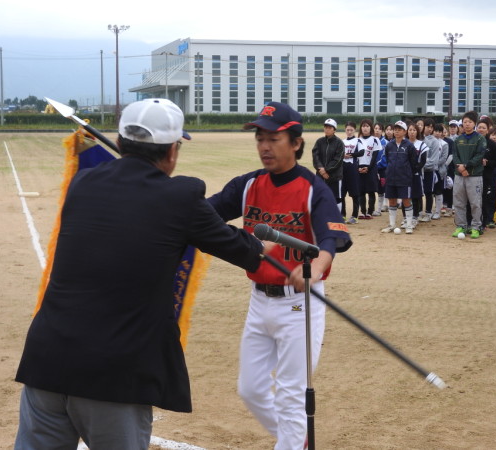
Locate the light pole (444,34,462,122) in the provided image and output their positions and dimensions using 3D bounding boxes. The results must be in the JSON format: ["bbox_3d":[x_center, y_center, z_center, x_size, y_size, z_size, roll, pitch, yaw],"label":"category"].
[{"bbox_3d":[22.698,-16.116,115.451,2.100,10.252,0.900,1,6,5],"label":"light pole"}]

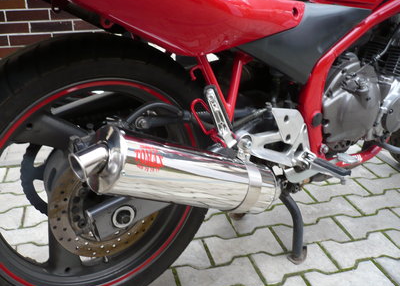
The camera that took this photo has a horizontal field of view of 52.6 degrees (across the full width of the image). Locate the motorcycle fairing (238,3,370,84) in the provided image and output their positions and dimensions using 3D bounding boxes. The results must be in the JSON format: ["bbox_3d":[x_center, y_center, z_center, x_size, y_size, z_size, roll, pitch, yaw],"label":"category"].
[{"bbox_3d":[0.265,-0.234,0.969,0.470,0.200,0.085,-16,27,-32],"label":"motorcycle fairing"}]

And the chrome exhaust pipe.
[{"bbox_3d":[-0.029,0.062,0.772,0.450,0.112,0.112,16,8,-43],"label":"chrome exhaust pipe"}]

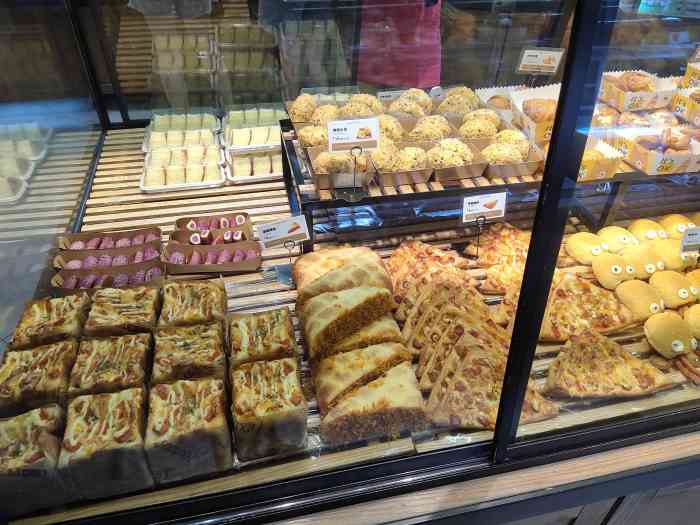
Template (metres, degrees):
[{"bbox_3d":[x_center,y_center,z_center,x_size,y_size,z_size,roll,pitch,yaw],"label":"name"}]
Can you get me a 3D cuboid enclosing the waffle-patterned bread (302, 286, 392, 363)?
[{"bbox_3d":[0.000,0.090,0.879,0.155,0.072,0.065,-13,45,-16],"label":"waffle-patterned bread"}]

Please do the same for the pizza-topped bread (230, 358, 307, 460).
[{"bbox_3d":[-0.107,0.191,0.674,0.092,0.066,0.097,-7,34,-12],"label":"pizza-topped bread"}]

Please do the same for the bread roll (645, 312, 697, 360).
[{"bbox_3d":[0.513,0.117,0.809,0.075,0.058,0.076,-7,34,-12],"label":"bread roll"}]

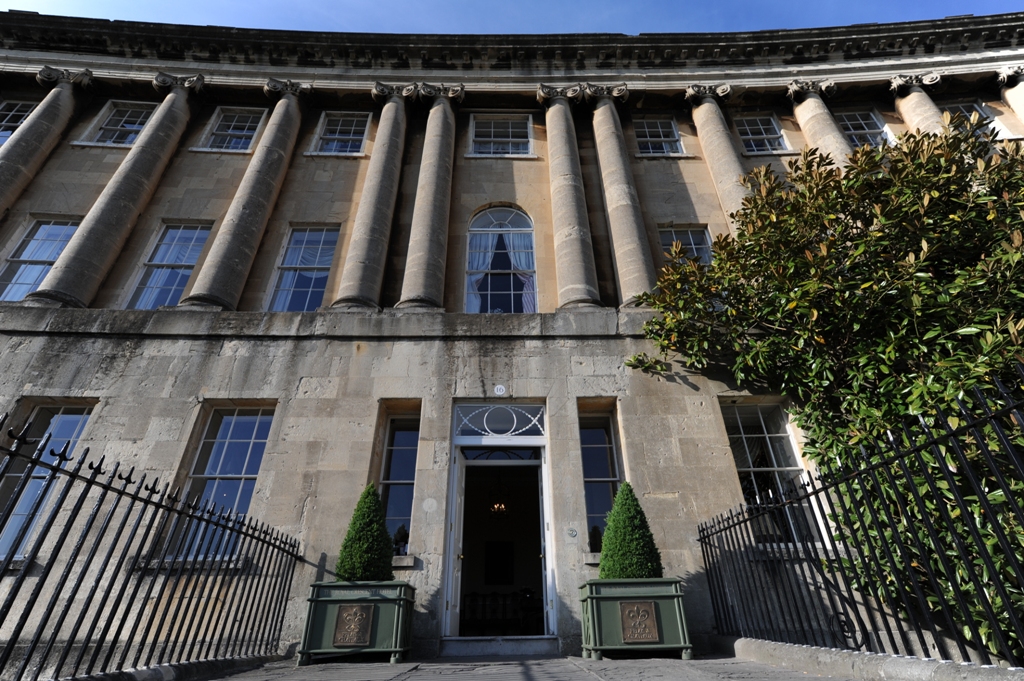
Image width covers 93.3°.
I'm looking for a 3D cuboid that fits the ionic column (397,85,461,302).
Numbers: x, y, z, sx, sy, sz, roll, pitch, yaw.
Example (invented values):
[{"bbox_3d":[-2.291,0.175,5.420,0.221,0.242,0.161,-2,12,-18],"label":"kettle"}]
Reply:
[{"bbox_3d":[-1.686,-3.155,10.288,1.080,6.720,0.980,1,-30,-2],"label":"ionic column"}]

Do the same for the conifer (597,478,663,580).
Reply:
[{"bbox_3d":[1.395,2.340,5.927,0.744,1.216,0.744,-1,-32,0],"label":"conifer"}]

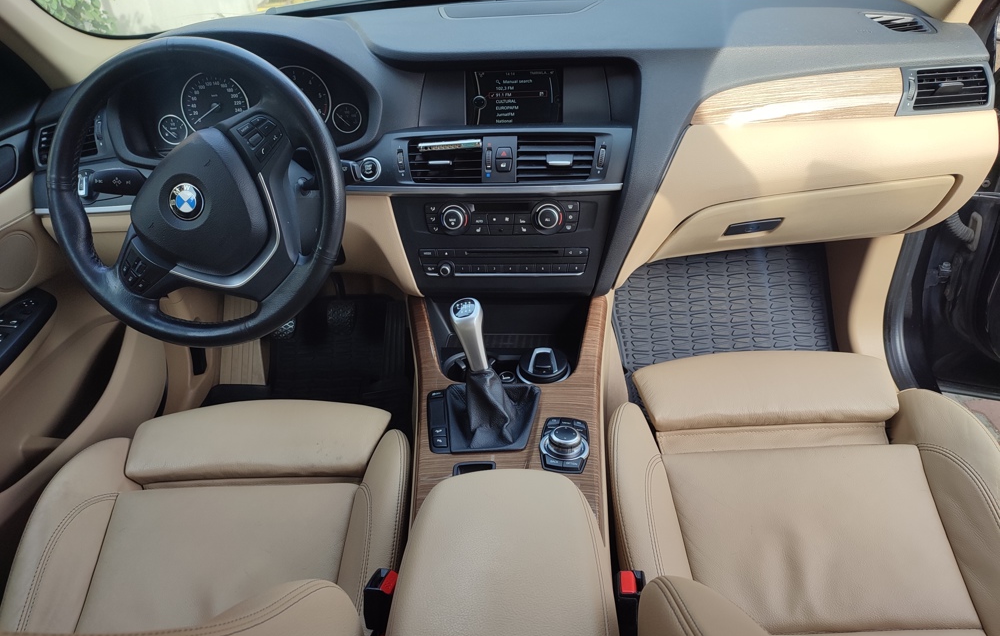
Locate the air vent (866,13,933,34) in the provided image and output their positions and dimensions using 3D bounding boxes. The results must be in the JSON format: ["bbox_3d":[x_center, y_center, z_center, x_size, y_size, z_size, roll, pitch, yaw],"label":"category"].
[{"bbox_3d":[0.589,-0.436,1.067,0.070,0.022,0.090,-2,38,4],"label":"air vent"}]

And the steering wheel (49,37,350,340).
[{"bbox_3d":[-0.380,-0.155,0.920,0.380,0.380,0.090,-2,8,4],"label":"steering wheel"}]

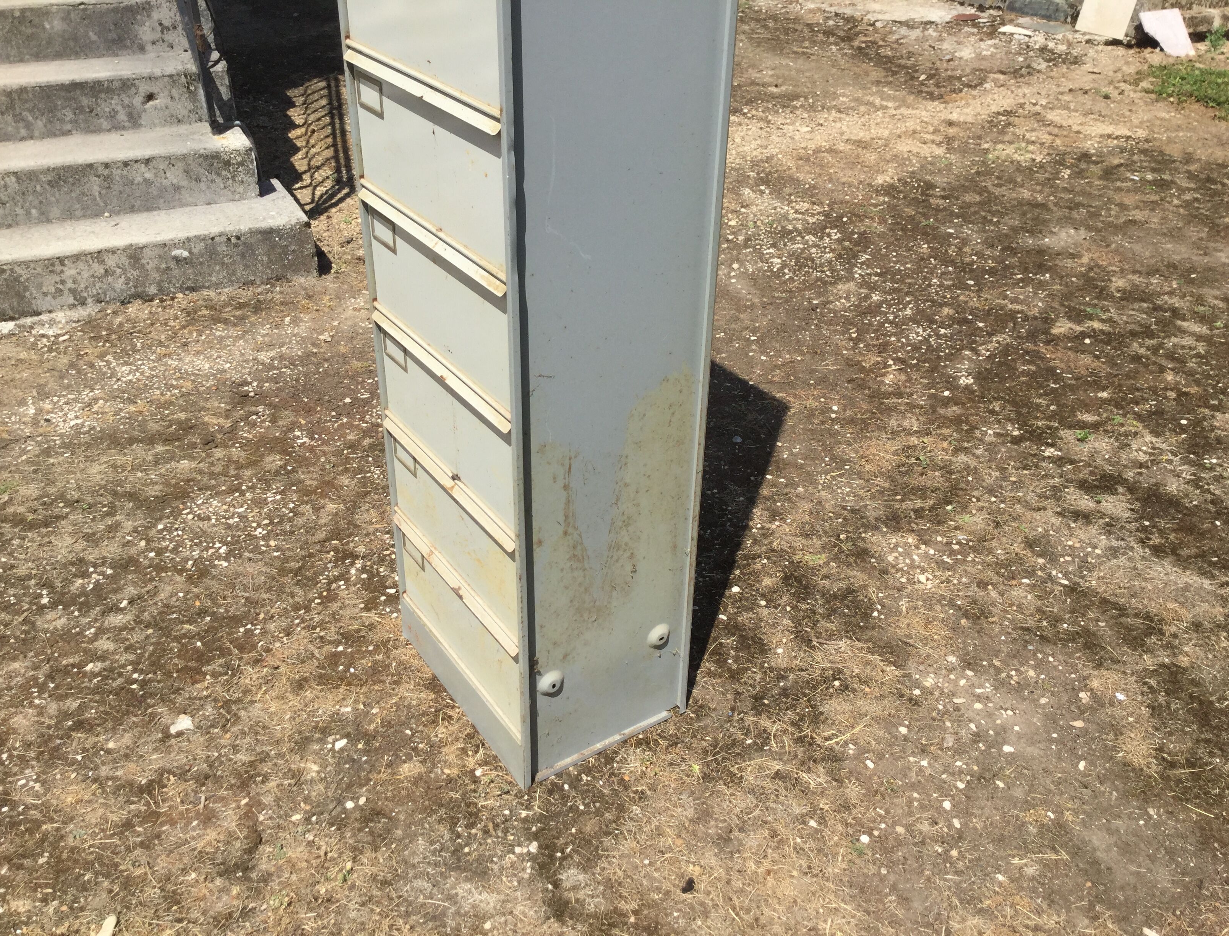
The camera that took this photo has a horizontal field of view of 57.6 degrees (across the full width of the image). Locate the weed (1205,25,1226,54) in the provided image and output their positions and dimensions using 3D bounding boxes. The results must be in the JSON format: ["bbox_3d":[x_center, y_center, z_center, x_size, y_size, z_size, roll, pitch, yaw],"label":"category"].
[{"bbox_3d":[3.511,-2.507,6.536,0.110,0.150,0.110,17,36,22],"label":"weed"}]

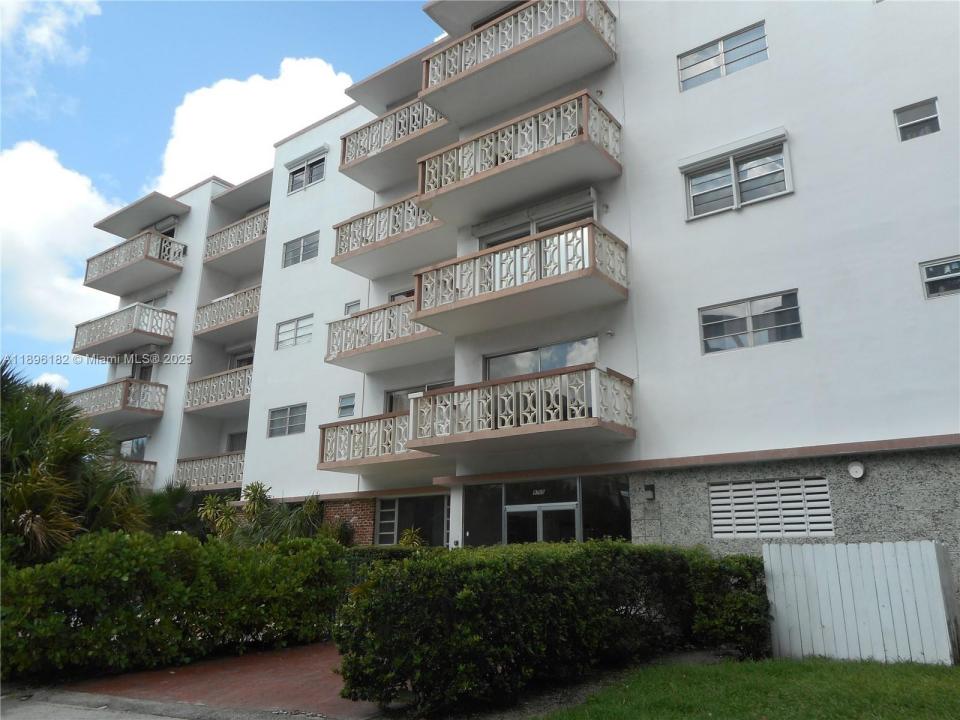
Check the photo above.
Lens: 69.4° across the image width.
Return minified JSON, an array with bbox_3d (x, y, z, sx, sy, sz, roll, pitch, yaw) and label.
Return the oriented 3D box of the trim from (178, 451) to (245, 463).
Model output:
[{"bbox_3d":[-9.505,3.402,24.306,3.800,0.130,0.180,-11,-20,34],"label":"trim"}]

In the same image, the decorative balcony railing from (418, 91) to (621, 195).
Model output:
[{"bbox_3d":[0.786,-4.455,15.812,4.522,1.004,1.563,-11,-20,35],"label":"decorative balcony railing"}]

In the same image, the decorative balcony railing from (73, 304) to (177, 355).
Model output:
[{"bbox_3d":[-14.666,-1.117,28.537,4.750,1.260,1.580,-11,-20,34],"label":"decorative balcony railing"}]

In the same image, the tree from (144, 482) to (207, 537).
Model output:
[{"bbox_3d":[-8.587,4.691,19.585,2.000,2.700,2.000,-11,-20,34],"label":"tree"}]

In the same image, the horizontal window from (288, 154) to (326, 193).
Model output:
[{"bbox_3d":[-6.220,-6.620,24.867,1.900,1.100,0.170,-11,-20,34],"label":"horizontal window"}]

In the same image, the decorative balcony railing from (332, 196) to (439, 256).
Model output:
[{"bbox_3d":[-2.113,-3.574,19.643,4.283,1.026,1.548,-11,-20,34],"label":"decorative balcony railing"}]

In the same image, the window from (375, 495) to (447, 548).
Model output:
[{"bbox_3d":[-1.733,4.281,18.401,2.850,1.440,0.150,-11,-20,34],"label":"window"}]

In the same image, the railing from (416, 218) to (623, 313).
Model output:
[{"bbox_3d":[0.830,-1.782,15.699,4.650,1.100,1.670,-11,-20,34],"label":"railing"}]

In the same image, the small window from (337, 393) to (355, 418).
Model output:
[{"bbox_3d":[-3.994,1.355,20.704,0.658,0.639,0.110,-11,-20,34],"label":"small window"}]

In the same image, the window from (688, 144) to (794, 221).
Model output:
[{"bbox_3d":[5.058,-3.499,13.672,1.982,1.077,0.140,-11,-20,34],"label":"window"}]

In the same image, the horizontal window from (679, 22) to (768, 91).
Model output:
[{"bbox_3d":[5.066,-6.338,14.564,1.786,0.912,0.140,-11,-20,34],"label":"horizontal window"}]

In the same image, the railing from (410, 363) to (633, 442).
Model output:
[{"bbox_3d":[0.789,1.111,14.538,4.528,1.071,1.677,-11,-20,34],"label":"railing"}]

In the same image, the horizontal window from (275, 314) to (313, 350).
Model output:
[{"bbox_3d":[-6.137,-0.912,22.965,1.772,0.922,0.110,-11,-20,34],"label":"horizontal window"}]

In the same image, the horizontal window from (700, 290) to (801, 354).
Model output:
[{"bbox_3d":[5.169,-0.700,13.300,1.868,0.973,0.130,-11,-20,34],"label":"horizontal window"}]

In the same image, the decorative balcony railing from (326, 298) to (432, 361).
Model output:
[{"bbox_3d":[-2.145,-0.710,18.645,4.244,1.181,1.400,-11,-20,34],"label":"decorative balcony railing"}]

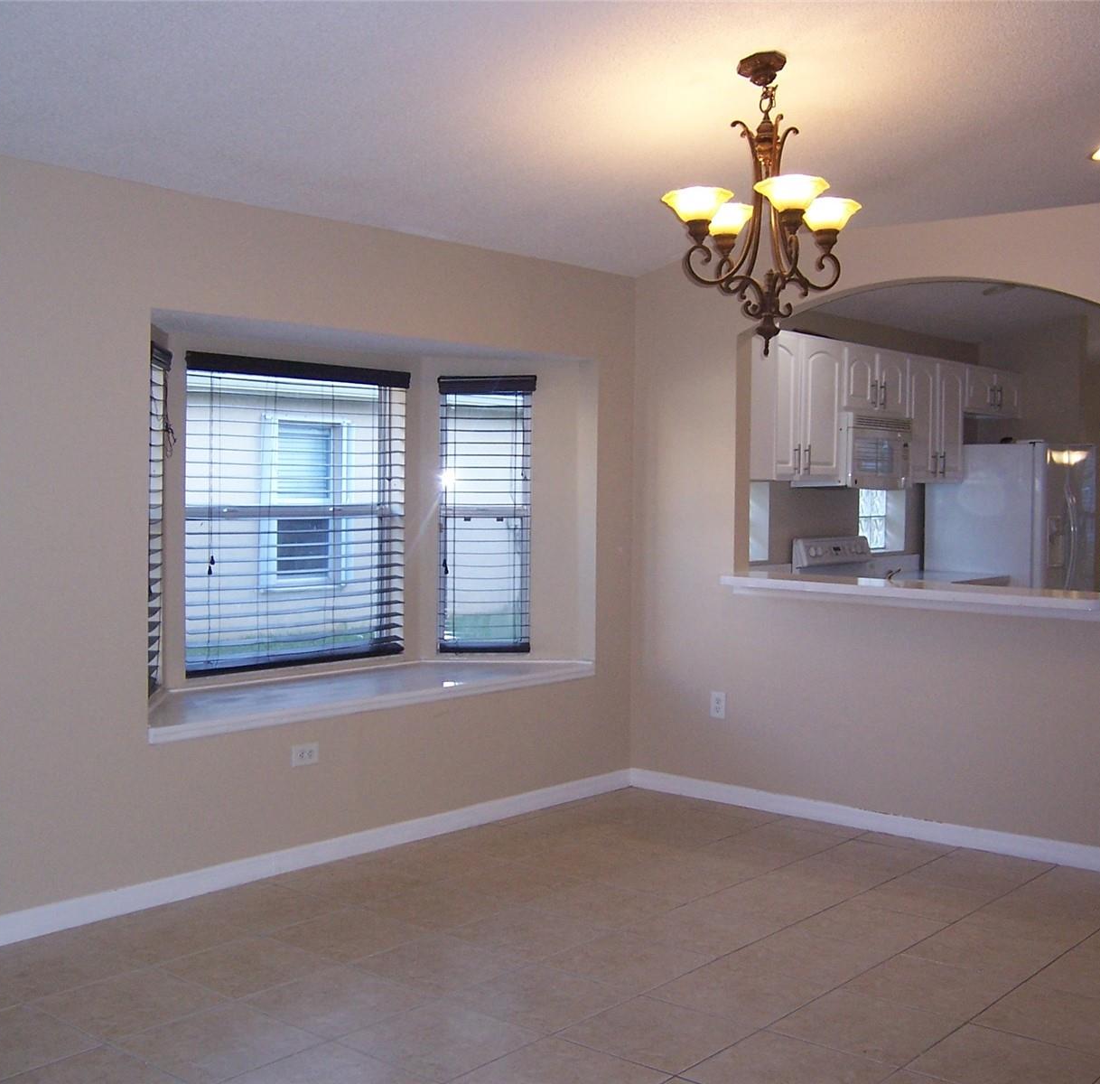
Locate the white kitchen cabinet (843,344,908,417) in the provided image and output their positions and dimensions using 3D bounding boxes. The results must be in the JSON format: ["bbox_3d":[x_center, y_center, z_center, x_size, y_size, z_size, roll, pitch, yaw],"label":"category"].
[{"bbox_3d":[1.735,-0.915,7.909,0.330,0.375,0.735,2,3,42],"label":"white kitchen cabinet"}]

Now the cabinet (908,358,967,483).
[{"bbox_3d":[2.222,-0.742,8.463,0.330,0.755,0.740,2,3,42],"label":"cabinet"}]

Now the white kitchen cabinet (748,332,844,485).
[{"bbox_3d":[1.253,-0.708,7.376,0.330,0.755,0.712,2,3,42],"label":"white kitchen cabinet"}]

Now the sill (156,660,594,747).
[{"bbox_3d":[-0.829,0.617,5.744,0.740,0.060,2.350,2,3,42],"label":"sill"}]

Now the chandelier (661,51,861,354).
[{"bbox_3d":[0.515,-0.801,3.303,0.490,0.705,0.490,0,2,0],"label":"chandelier"}]

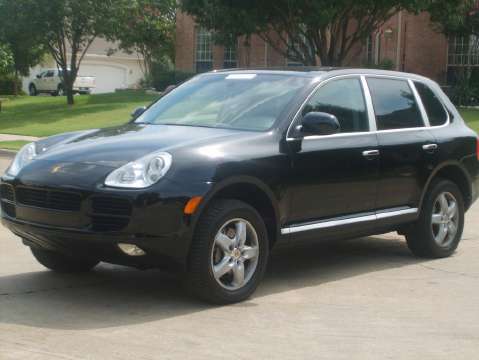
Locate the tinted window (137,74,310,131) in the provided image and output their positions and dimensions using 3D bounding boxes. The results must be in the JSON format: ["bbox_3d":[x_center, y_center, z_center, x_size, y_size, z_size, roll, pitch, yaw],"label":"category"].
[{"bbox_3d":[-0.133,-0.646,7.981,1.490,0.465,0.840,6,7,41],"label":"tinted window"}]

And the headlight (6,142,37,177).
[{"bbox_3d":[-1.600,-0.159,7.330,0.355,0.250,0.360,6,7,41],"label":"headlight"}]

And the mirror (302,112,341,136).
[{"bbox_3d":[0.601,-0.412,7.362,0.220,0.177,0.230,6,7,41],"label":"mirror"}]

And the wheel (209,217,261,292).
[{"bbox_3d":[-0.099,0.504,6.959,0.210,0.500,0.500,5,7,41],"label":"wheel"}]

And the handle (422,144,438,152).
[{"bbox_3d":[1.678,-0.286,8.772,0.050,0.050,0.210,5,7,41],"label":"handle"}]

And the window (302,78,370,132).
[{"bbox_3d":[0.712,-0.583,7.809,0.050,0.480,0.970,-23,-12,40],"label":"window"}]

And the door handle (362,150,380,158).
[{"bbox_3d":[1.065,-0.215,8.075,0.050,0.050,0.210,5,7,41],"label":"door handle"}]

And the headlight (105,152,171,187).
[{"bbox_3d":[-0.632,-0.065,6.490,0.355,0.250,0.360,6,7,41],"label":"headlight"}]

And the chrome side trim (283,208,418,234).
[{"bbox_3d":[0.921,0.317,7.895,0.050,0.065,1.895,6,7,41],"label":"chrome side trim"}]

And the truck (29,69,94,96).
[{"bbox_3d":[-12.100,-6.600,67.500,1.980,1.900,5.750,-4,7,-41],"label":"truck"}]

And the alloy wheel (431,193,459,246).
[{"bbox_3d":[1.787,0.352,9.097,0.210,0.500,0.500,5,7,41],"label":"alloy wheel"}]

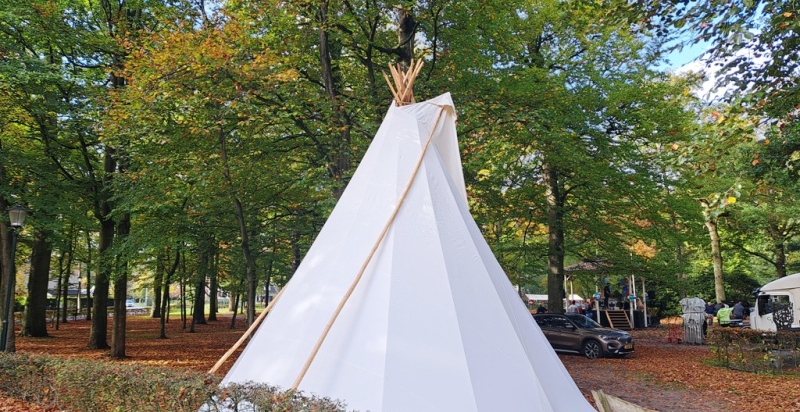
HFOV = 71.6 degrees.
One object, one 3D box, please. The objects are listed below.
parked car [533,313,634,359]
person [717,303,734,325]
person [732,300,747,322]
[{"bbox_3d":[6.736,4.979,21.598,1.830,1.600,4.450,7,-11,-39],"label":"parked car"},{"bbox_3d":[14.434,5.050,24.526,0.550,1.500,0.550,-6,-11,35],"label":"person"},{"bbox_3d":[15.471,5.065,25.131,0.500,1.500,0.500,-8,-12,44],"label":"person"}]

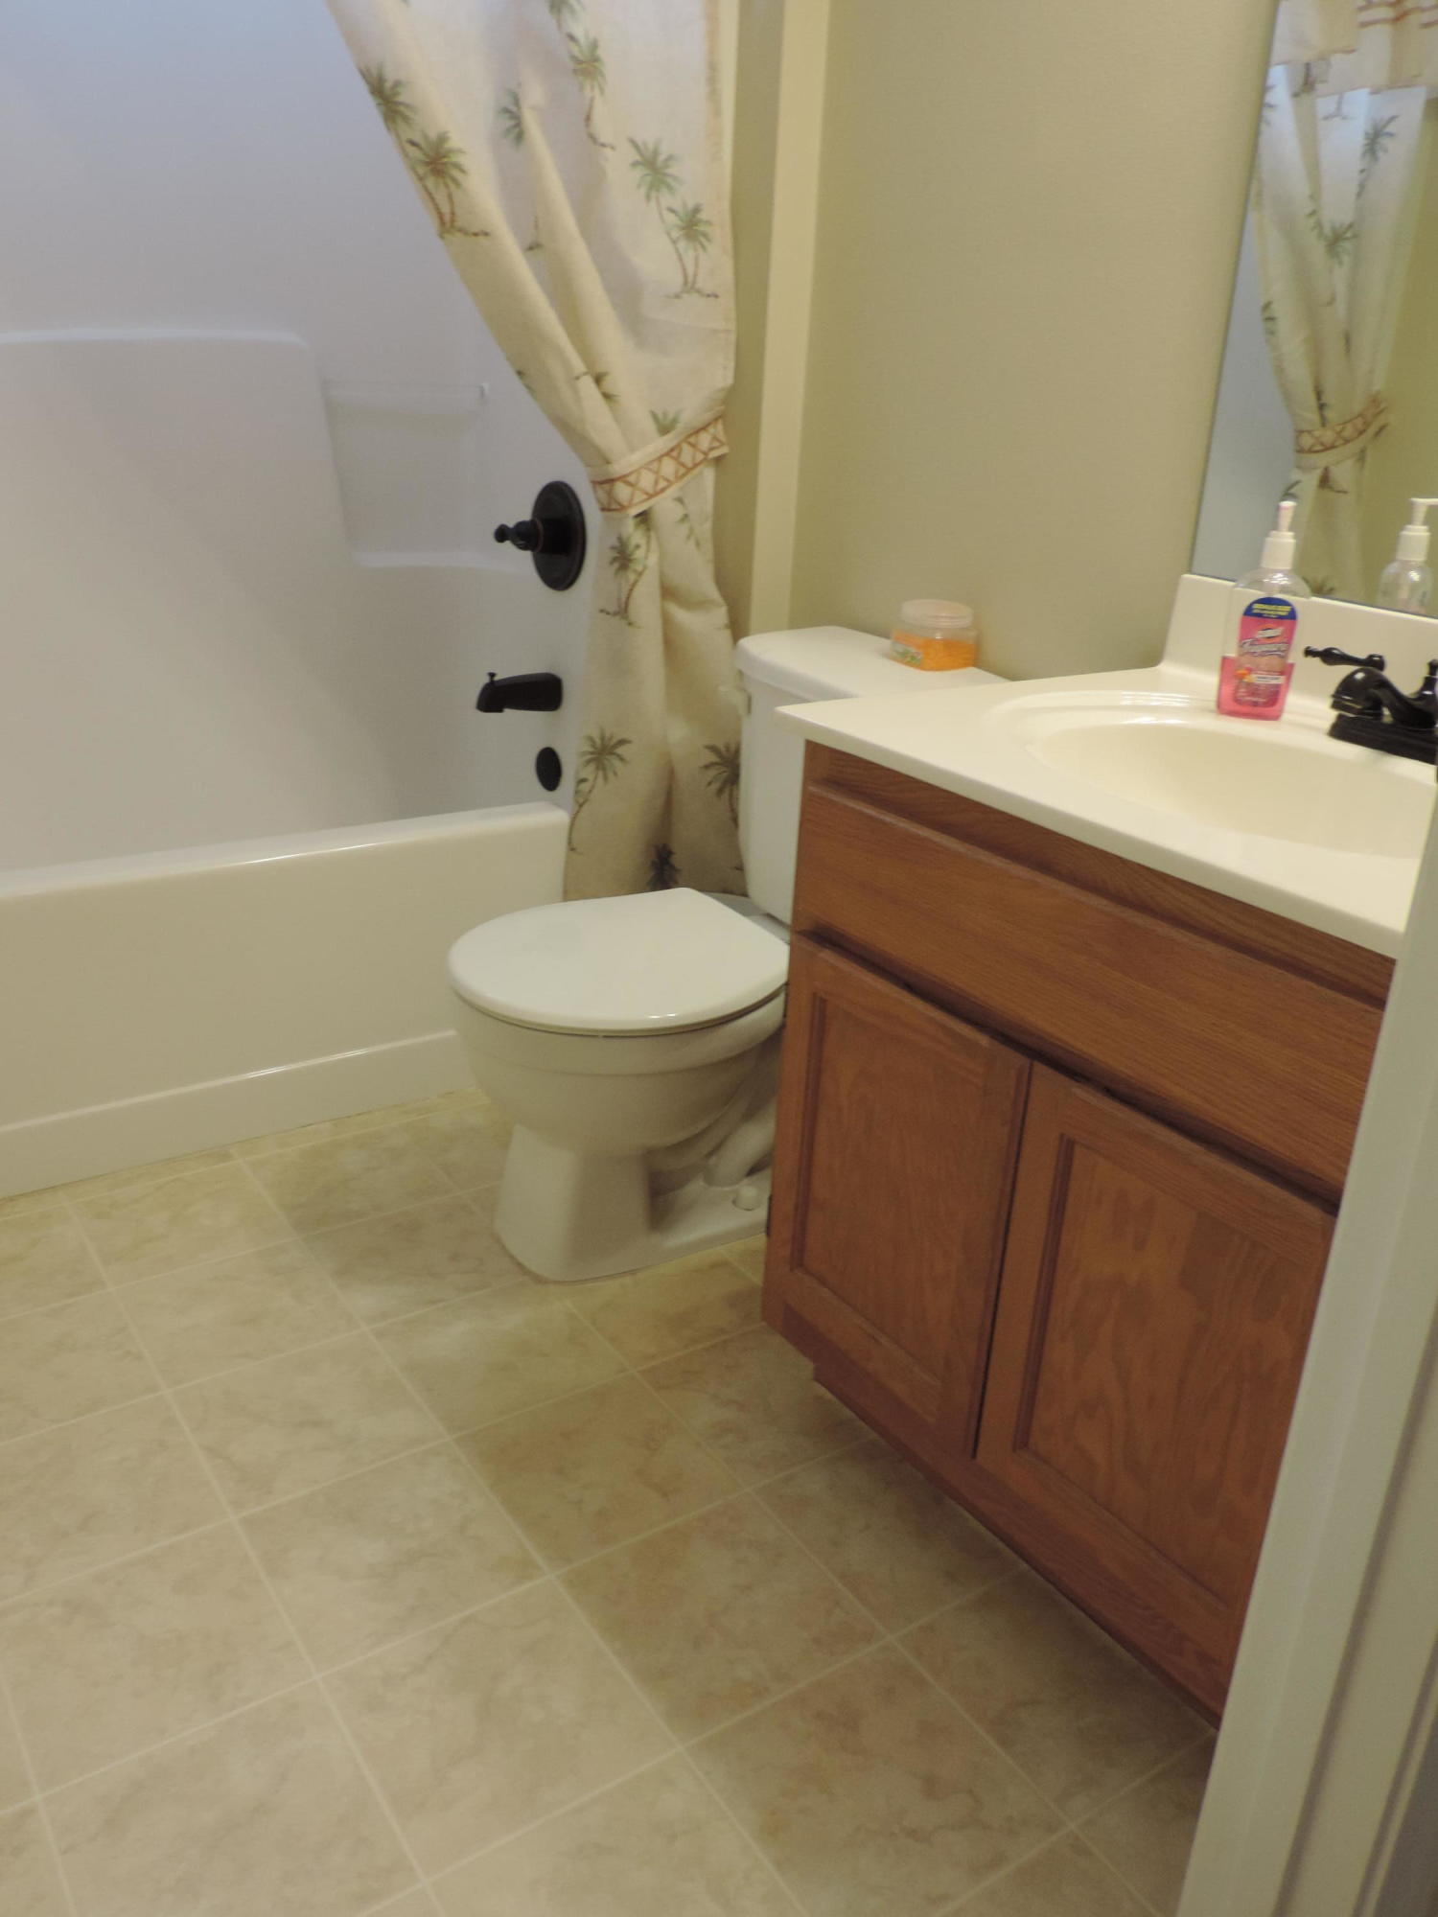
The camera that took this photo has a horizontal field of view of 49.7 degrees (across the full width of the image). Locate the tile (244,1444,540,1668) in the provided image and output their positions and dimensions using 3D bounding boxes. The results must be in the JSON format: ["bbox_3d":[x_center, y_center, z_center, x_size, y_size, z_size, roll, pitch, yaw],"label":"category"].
[{"bbox_3d":[-0.319,0.575,1.508,0.221,0.010,0.221,-12,26,-32],"label":"tile"}]

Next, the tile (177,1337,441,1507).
[{"bbox_3d":[-0.451,0.502,1.691,0.223,0.009,0.223,-12,26,-32],"label":"tile"}]

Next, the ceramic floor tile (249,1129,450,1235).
[{"bbox_3d":[-0.512,0.308,2.152,0.221,0.010,0.221,-12,26,-32],"label":"ceramic floor tile"}]

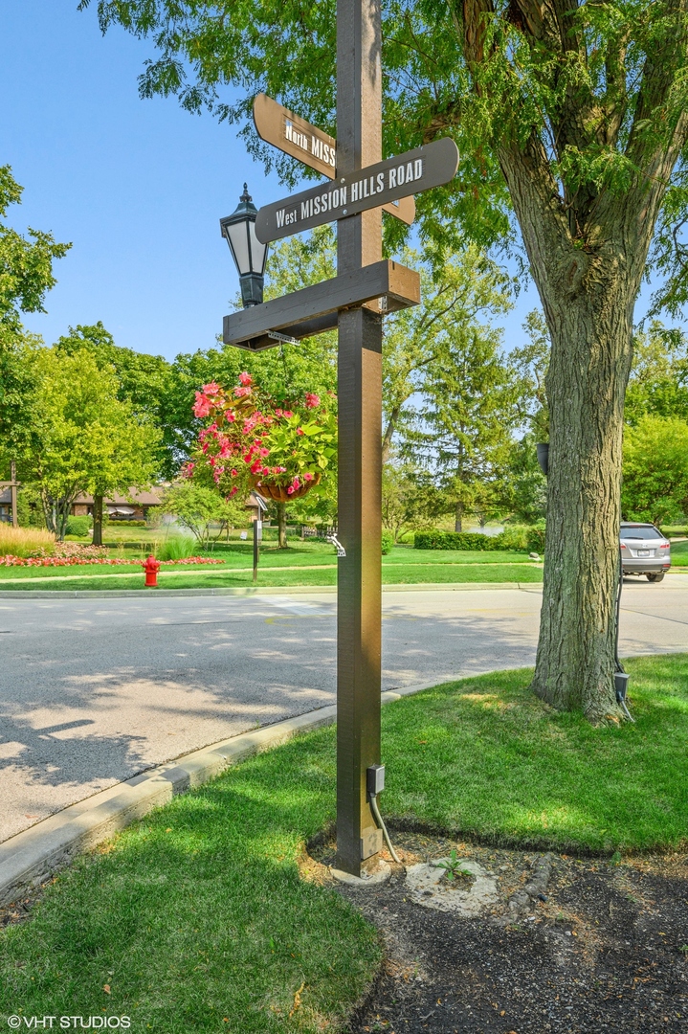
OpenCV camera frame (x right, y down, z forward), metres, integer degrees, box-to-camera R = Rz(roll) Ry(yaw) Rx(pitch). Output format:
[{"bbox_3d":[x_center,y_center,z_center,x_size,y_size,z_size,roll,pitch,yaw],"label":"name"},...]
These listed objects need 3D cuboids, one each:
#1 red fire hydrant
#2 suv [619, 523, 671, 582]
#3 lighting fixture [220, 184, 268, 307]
[{"bbox_3d":[-4.480,1.250,15.400,0.430,0.770,0.400,0,0,-32],"label":"red fire hydrant"},{"bbox_3d":[7.780,0.970,19.800,1.930,1.730,5.000,0,0,-2],"label":"suv"},{"bbox_3d":[-0.522,-1.485,3.620,0.215,0.700,0.215,-3,0,43],"label":"lighting fixture"}]

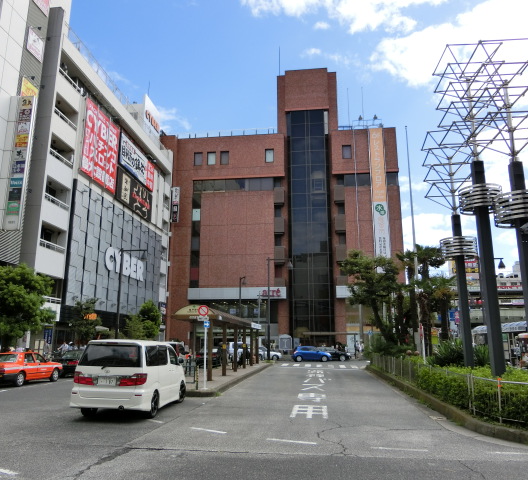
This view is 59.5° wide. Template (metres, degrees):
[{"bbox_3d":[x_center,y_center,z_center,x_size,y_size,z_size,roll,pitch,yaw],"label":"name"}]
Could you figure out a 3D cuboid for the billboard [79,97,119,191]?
[{"bbox_3d":[-14.196,-8.053,40.527,0.150,6.450,6.350,-1,-12,7],"label":"billboard"}]

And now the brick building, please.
[{"bbox_3d":[3.337,-1.805,78.376,33.800,41.205,30.000,-1,-13,6],"label":"brick building"}]

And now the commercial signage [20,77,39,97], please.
[{"bbox_3d":[-15.973,-9.981,31.604,0.120,1.700,1.750,-1,-12,7],"label":"commercial signage"}]

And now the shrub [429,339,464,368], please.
[{"bbox_3d":[7.028,4.637,17.738,1.550,1.676,1.500,-1,-13,6],"label":"shrub"}]

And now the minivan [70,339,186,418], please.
[{"bbox_3d":[-3.520,3.833,13.211,1.820,1.900,4.840,-1,-12,3],"label":"minivan"}]

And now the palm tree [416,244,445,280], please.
[{"bbox_3d":[9.884,3.836,26.863,1.850,7.305,1.850,-1,-13,6],"label":"palm tree"}]

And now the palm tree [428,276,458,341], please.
[{"bbox_3d":[10.252,4.580,25.915,1.750,5.326,1.750,0,-12,0],"label":"palm tree"}]

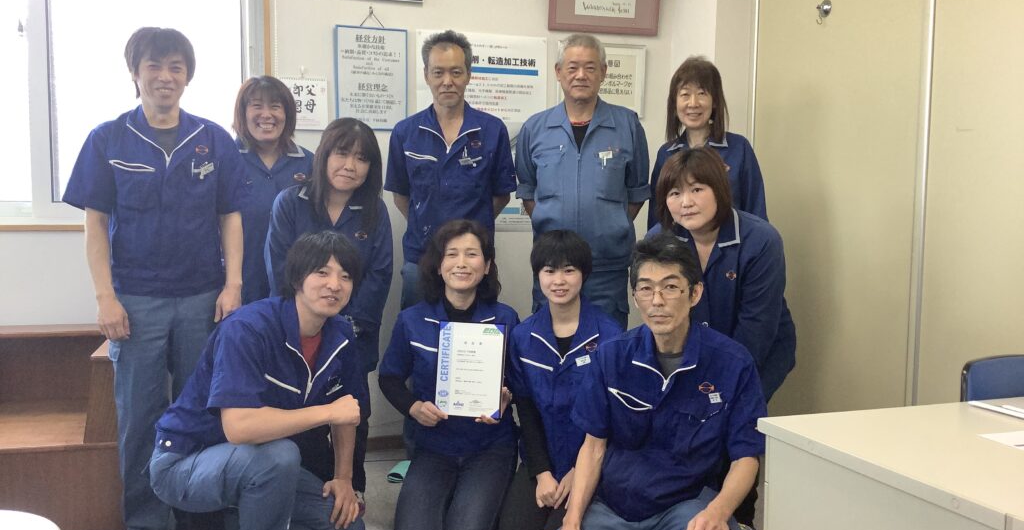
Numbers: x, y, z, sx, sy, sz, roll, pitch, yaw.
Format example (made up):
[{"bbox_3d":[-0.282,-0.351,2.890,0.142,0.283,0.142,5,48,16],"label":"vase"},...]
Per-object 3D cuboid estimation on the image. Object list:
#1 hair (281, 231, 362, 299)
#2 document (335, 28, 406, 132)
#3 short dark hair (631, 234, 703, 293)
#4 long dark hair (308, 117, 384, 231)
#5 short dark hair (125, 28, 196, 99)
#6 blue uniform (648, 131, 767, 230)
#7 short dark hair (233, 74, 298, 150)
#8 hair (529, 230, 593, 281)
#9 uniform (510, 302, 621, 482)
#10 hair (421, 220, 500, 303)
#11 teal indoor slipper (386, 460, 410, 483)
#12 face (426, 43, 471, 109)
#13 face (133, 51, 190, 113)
[{"bbox_3d":[-0.575,-0.002,2.770,0.235,0.195,0.225,-1,5,-16],"label":"hair"},{"bbox_3d":[-0.595,-0.790,3.882,0.304,0.424,0.020,-1,5,-19],"label":"document"},{"bbox_3d":[0.414,-0.004,2.460,0.185,0.165,0.210,2,5,19],"label":"short dark hair"},{"bbox_3d":[-0.509,-0.274,2.840,0.225,0.350,0.220,7,11,-16],"label":"long dark hair"},{"bbox_3d":[-1.096,-0.628,2.860,0.215,0.215,0.215,-2,5,-28],"label":"short dark hair"},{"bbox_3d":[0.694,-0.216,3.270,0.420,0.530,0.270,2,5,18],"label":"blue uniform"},{"bbox_3d":[-0.882,-0.542,3.280,0.225,0.265,0.230,-1,5,-12],"label":"short dark hair"},{"bbox_3d":[0.158,-0.028,2.980,0.205,0.175,0.215,1,7,3],"label":"hair"},{"bbox_3d":[0.172,0.411,3.000,0.380,0.550,0.280,1,10,10],"label":"uniform"},{"bbox_3d":[-0.173,-0.008,3.050,0.250,0.265,0.230,0,5,-2],"label":"hair"},{"bbox_3d":[-0.393,0.798,3.687,0.095,0.076,0.250,2,5,25],"label":"teal indoor slipper"},{"bbox_3d":[-0.243,-0.709,3.450,0.160,0.235,0.150,0,5,-5],"label":"face"},{"bbox_3d":[-1.067,-0.554,2.800,0.155,0.185,0.130,-1,5,-21],"label":"face"}]

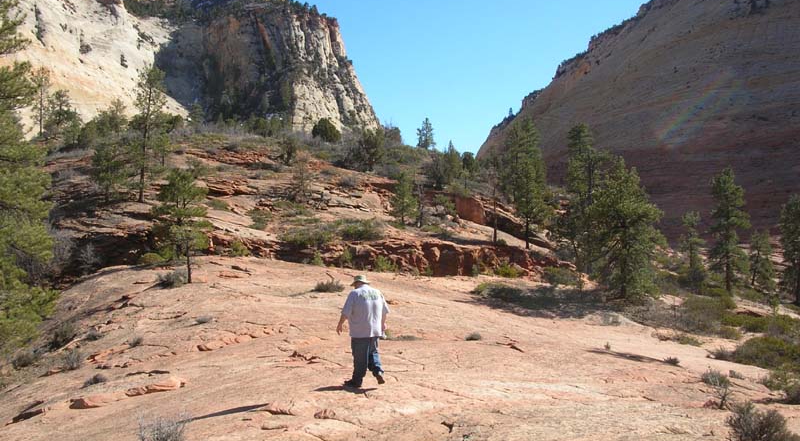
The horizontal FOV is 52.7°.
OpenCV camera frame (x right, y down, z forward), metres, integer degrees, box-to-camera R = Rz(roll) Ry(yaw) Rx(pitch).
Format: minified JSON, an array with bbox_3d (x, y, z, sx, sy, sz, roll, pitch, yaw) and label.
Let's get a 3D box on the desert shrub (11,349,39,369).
[{"bbox_3d":[-7.896,2.923,17.000,0.577,0.416,0.519,1,-3,-25],"label":"desert shrub"}]

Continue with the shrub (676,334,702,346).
[{"bbox_3d":[7.520,3.091,21.000,0.675,0.296,0.540,0,-2,0],"label":"shrub"}]

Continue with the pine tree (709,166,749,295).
[{"bbox_3d":[19.565,0.594,48.000,2.419,7.332,2.494,0,-3,0],"label":"pine tree"}]

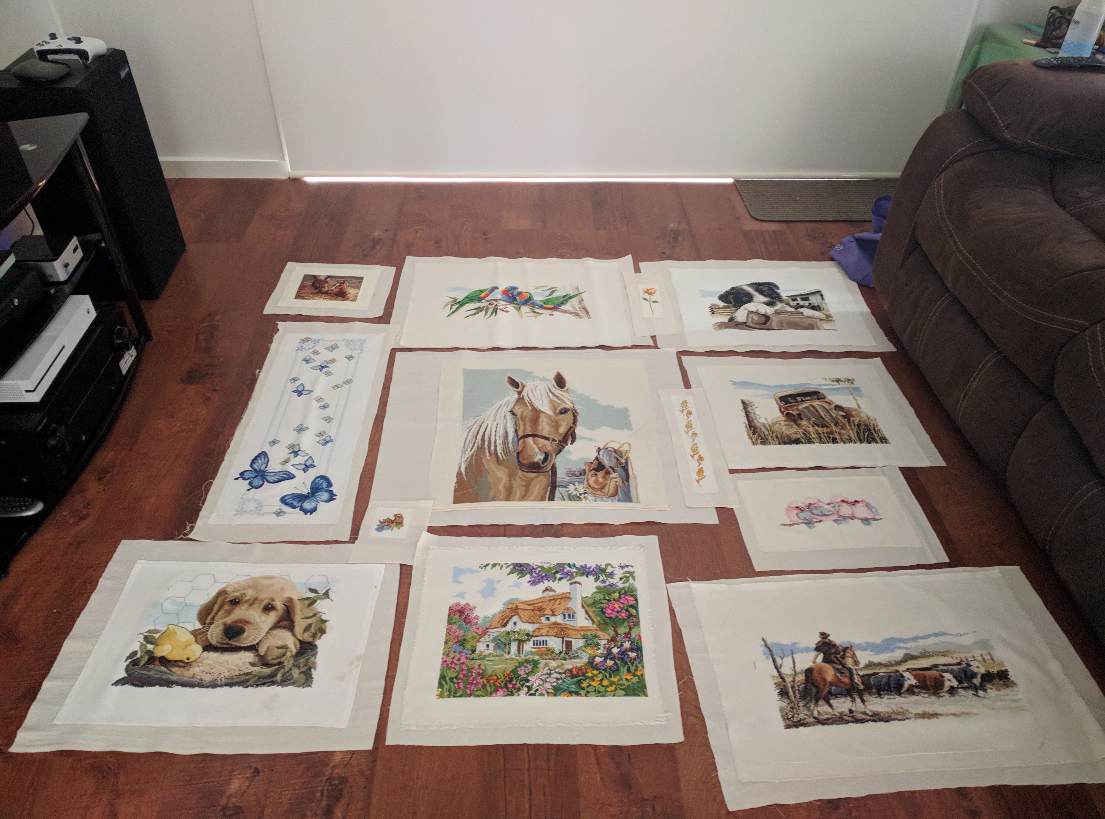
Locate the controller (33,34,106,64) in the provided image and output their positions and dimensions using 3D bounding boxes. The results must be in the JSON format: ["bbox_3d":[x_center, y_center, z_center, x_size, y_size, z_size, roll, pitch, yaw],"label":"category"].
[{"bbox_3d":[-1.204,-0.898,2.054,0.153,0.061,0.102,-5,42,-8],"label":"controller"}]

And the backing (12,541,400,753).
[{"bbox_3d":[-0.584,0.405,1.498,0.573,0.010,0.432,1,41,-2],"label":"backing"}]

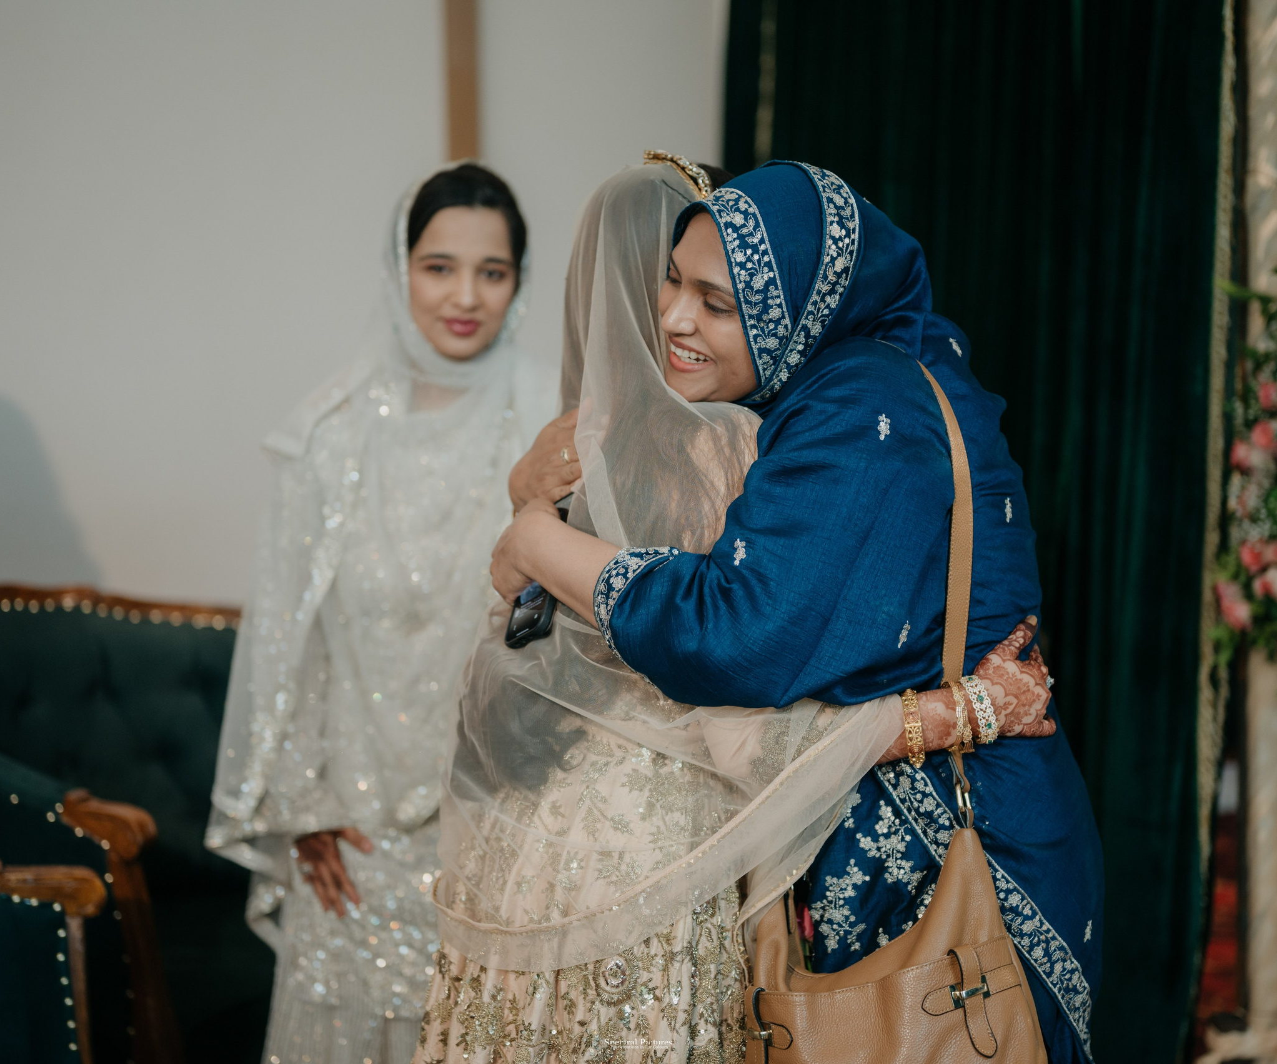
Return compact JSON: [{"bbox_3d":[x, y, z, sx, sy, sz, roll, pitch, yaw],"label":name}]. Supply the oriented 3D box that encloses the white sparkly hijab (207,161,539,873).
[{"bbox_3d":[-0.295,-0.015,2.620,0.440,0.850,0.340,0,0,-12],"label":"white sparkly hijab"}]

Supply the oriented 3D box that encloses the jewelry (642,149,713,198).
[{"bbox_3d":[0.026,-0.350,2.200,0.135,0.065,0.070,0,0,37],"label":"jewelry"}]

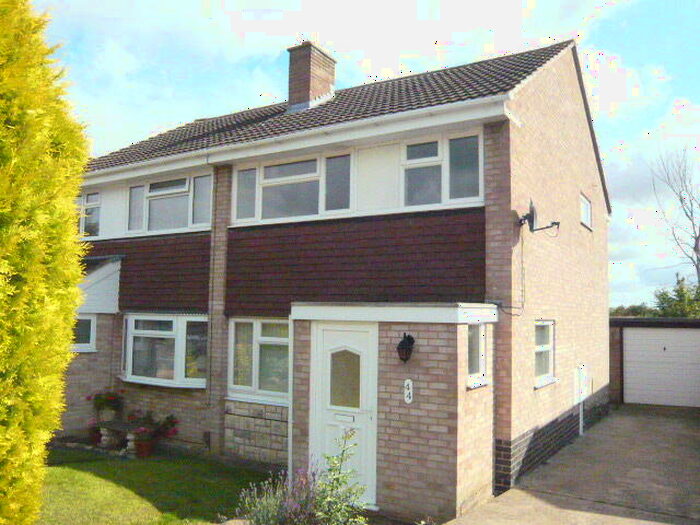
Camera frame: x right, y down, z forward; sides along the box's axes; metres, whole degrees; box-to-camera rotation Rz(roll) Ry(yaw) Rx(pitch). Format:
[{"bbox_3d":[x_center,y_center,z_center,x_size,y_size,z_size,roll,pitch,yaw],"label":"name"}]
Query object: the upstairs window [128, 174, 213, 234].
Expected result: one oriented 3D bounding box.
[{"bbox_3d":[-3.389,-1.069,10.542,2.287,0.978,0.134,-2,-6,33],"label":"upstairs window"}]

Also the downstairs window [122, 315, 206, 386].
[{"bbox_3d":[-3.441,1.565,10.167,2.245,1.205,0.309,-2,-6,33],"label":"downstairs window"}]

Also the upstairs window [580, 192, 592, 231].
[{"bbox_3d":[4.719,-1.016,11.427,0.134,0.597,1.112,-2,-6,33],"label":"upstairs window"}]

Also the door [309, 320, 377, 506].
[{"bbox_3d":[-0.066,1.706,6.614,0.920,2.010,0.090,-2,-6,32],"label":"door"}]

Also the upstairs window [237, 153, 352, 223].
[{"bbox_3d":[-0.937,-1.149,8.891,2.330,0.960,0.100,-2,-6,32],"label":"upstairs window"}]

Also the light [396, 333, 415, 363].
[{"bbox_3d":[0.601,0.913,6.080,0.170,0.325,0.250,-2,-6,32],"label":"light"}]

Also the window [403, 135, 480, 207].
[{"bbox_3d":[1.227,-1.207,7.594,1.184,0.968,0.134,-2,-6,33],"label":"window"}]

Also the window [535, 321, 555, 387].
[{"bbox_3d":[2.849,1.325,8.354,0.144,0.948,1.184,-2,-6,33],"label":"window"}]

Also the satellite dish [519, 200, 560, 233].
[{"bbox_3d":[2.409,-0.590,7.120,0.520,0.410,0.430,-1,-5,25],"label":"satellite dish"}]

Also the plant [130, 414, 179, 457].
[{"bbox_3d":[-3.301,2.880,9.470,0.618,0.700,0.536,-2,-6,33],"label":"plant"}]

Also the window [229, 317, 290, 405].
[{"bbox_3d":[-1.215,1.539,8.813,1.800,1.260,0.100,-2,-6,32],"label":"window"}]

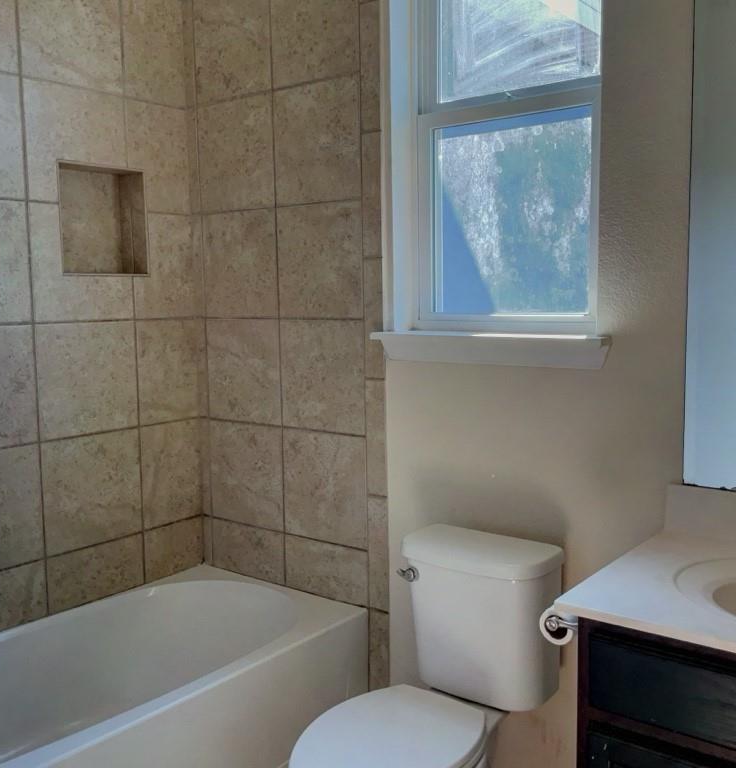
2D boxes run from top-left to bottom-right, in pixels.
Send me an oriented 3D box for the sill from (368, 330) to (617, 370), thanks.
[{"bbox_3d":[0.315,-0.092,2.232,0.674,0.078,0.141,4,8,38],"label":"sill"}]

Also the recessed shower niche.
[{"bbox_3d":[-0.840,-0.497,2.641,0.106,0.325,0.304,4,8,38],"label":"recessed shower niche"}]

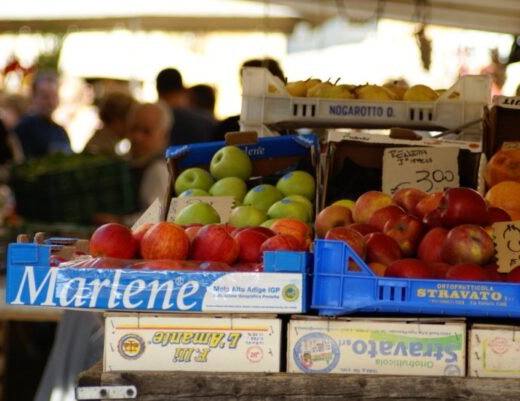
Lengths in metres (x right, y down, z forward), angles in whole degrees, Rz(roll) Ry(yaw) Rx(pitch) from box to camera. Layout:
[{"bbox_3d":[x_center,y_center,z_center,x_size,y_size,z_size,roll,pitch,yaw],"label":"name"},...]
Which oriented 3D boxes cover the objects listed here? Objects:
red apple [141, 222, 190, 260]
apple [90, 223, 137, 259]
[{"bbox_3d":[-0.161,0.072,5.530,0.081,0.071,0.081,2,1,5],"label":"red apple"},{"bbox_3d":[-0.250,0.074,5.540,0.078,0.070,0.078,2,1,5],"label":"apple"}]

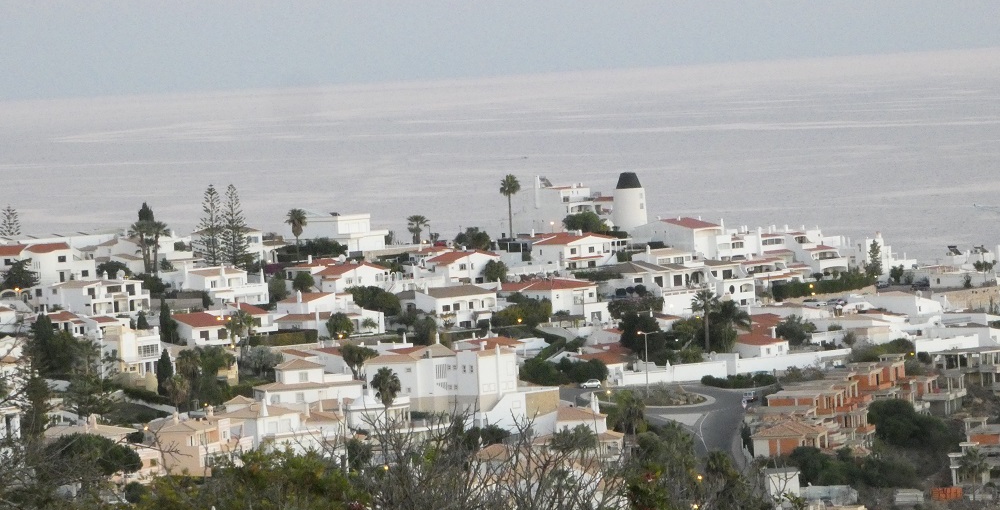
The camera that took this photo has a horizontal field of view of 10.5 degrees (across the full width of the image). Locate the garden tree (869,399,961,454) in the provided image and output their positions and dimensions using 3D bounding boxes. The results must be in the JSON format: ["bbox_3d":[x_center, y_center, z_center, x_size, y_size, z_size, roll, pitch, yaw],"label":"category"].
[{"bbox_3d":[67.555,27.855,892.000,15.000,7.500,10.500,-3,2,0],"label":"garden tree"}]

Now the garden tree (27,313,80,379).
[{"bbox_3d":[-79.490,16.110,972.000,9.300,12.000,8.300,-3,2,0],"label":"garden tree"}]

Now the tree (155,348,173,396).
[{"bbox_3d":[-54.480,18.860,884.000,2.800,7.160,2.800,-3,2,0],"label":"tree"}]

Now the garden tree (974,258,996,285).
[{"bbox_3d":[100.480,3.410,1130.000,4.400,5.400,4.200,-3,2,0],"label":"garden tree"}]

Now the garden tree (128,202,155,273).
[{"bbox_3d":[-68.610,-3.360,1045.000,4.800,13.010,4.800,-3,2,0],"label":"garden tree"}]

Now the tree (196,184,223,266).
[{"bbox_3d":[-59.320,-6.020,1115.000,5.200,17.000,5.200,-3,2,0],"label":"tree"}]

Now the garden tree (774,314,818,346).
[{"bbox_3d":[54.586,14.087,1012.000,7.410,6.120,6.300,-3,2,0],"label":"garden tree"}]

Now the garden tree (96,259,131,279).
[{"bbox_3d":[-75.036,3.397,1060.000,6.500,4.800,6.200,-3,2,0],"label":"garden tree"}]

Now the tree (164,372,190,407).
[{"bbox_3d":[-50.207,21.095,850.000,4.100,5.800,4.100,-3,2,0],"label":"tree"}]

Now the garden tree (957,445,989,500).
[{"bbox_3d":[73.870,33.861,850.000,5.000,8.100,5.000,-3,2,0],"label":"garden tree"}]

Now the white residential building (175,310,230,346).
[{"bbox_3d":[-51.680,12.700,945.000,8.500,5.410,9.500,-4,2,-22],"label":"white residential building"}]

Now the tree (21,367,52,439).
[{"bbox_3d":[-69.187,22.017,815.000,4.700,10.600,4.700,-3,2,0],"label":"tree"}]

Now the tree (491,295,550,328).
[{"bbox_3d":[3.810,10.490,1014.000,10.900,6.100,7.400,-3,2,0],"label":"tree"}]

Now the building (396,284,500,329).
[{"bbox_3d":[-9.291,9.381,985.000,13.800,7.500,11.000,-5,3,-36],"label":"building"}]

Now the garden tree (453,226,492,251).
[{"bbox_3d":[-5.420,-2.870,1078.000,7.600,4.880,7.600,-3,2,0],"label":"garden tree"}]

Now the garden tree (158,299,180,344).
[{"bbox_3d":[-59.714,11.997,985.000,3.610,8.300,3.250,-3,2,0],"label":"garden tree"}]

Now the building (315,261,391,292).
[{"bbox_3d":[-29.040,4.280,1075.000,12.000,5.800,9.000,-5,3,-37],"label":"building"}]

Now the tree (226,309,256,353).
[{"bbox_3d":[-43.558,12.806,920.000,5.000,7.500,5.000,-3,2,0],"label":"tree"}]

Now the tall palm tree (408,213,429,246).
[{"bbox_3d":[-17.646,-5.377,1165.000,4.690,6.400,4.690,-3,2,0],"label":"tall palm tree"}]

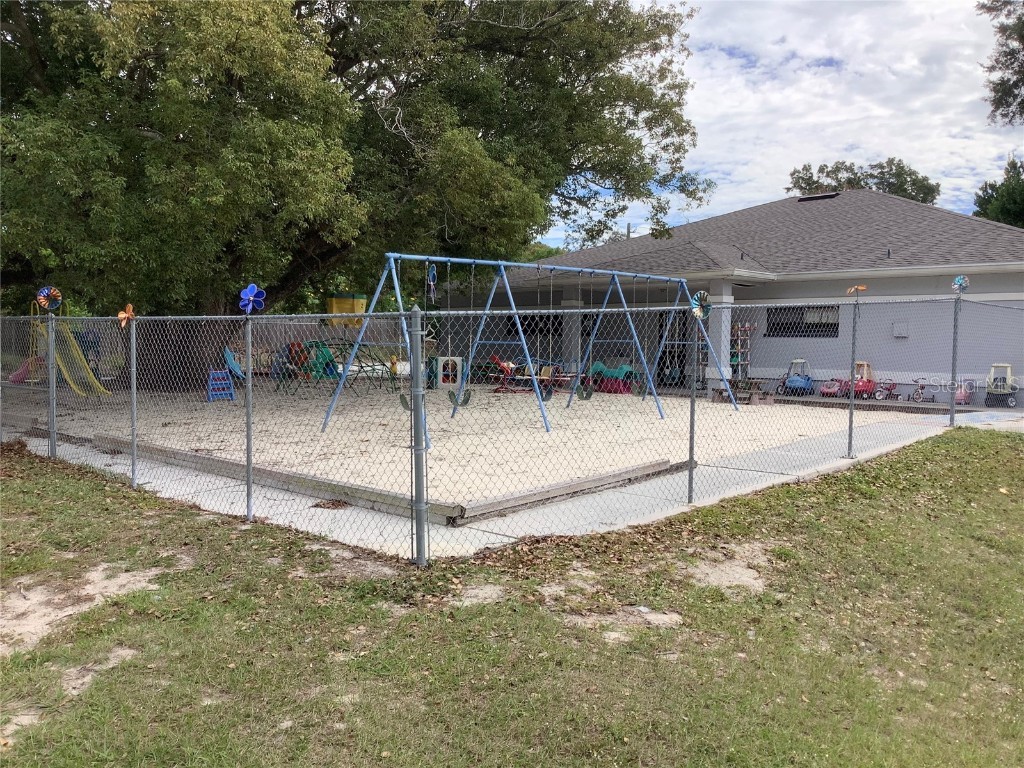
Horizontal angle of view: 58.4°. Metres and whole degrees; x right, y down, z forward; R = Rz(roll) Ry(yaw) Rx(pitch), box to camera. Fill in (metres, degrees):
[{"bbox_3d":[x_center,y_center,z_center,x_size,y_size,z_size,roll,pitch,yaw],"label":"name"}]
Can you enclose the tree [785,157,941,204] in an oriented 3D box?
[{"bbox_3d":[20.976,-7.464,55.315,11.000,12.260,11.000,2,3,21],"label":"tree"}]

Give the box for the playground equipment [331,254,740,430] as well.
[{"bbox_3d":[0.863,-0.663,14.989,2.067,2.518,8.297,3,4,40],"label":"playground equipment"}]

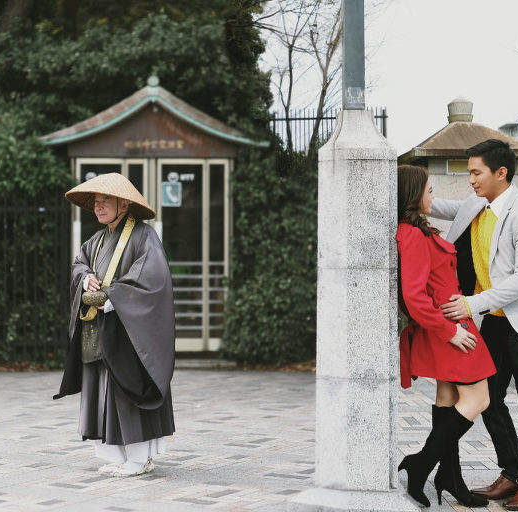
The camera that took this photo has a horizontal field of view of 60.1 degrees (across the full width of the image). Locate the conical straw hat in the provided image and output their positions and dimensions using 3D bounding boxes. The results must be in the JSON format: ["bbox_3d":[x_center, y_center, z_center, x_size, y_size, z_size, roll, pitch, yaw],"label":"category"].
[{"bbox_3d":[-0.808,-0.370,2.500,0.485,0.185,0.485,17,-10,-36],"label":"conical straw hat"}]

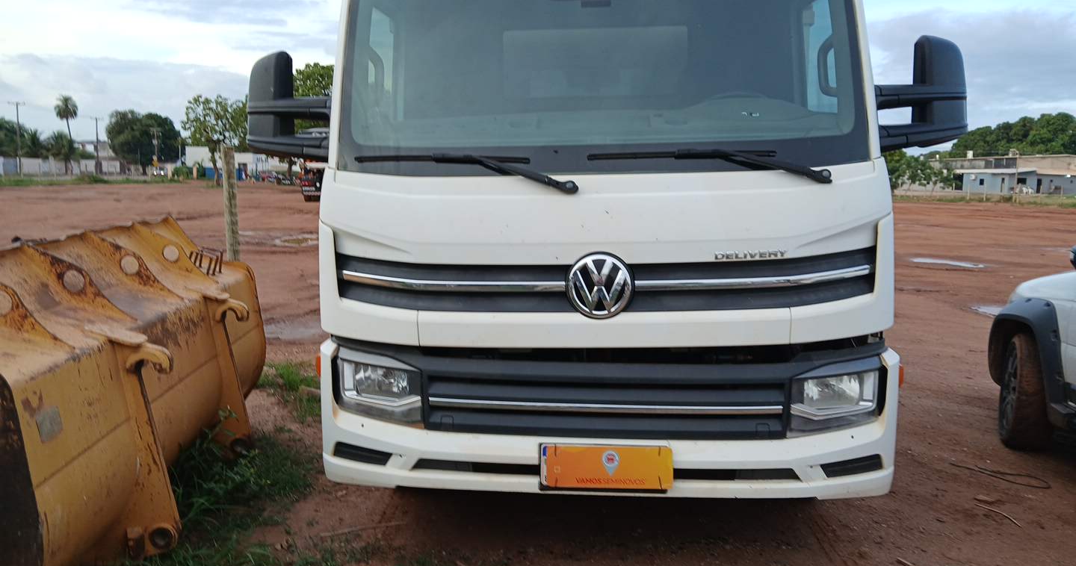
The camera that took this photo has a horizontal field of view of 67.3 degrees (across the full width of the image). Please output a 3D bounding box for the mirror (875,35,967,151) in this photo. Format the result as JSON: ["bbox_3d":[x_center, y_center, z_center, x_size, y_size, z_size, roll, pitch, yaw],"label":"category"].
[{"bbox_3d":[1.371,-0.684,2.887,0.350,0.410,0.190,0,7,3],"label":"mirror"}]

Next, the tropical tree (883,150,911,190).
[{"bbox_3d":[41.354,-13.488,95.000,4.800,5.700,4.800,1,7,3],"label":"tropical tree"}]

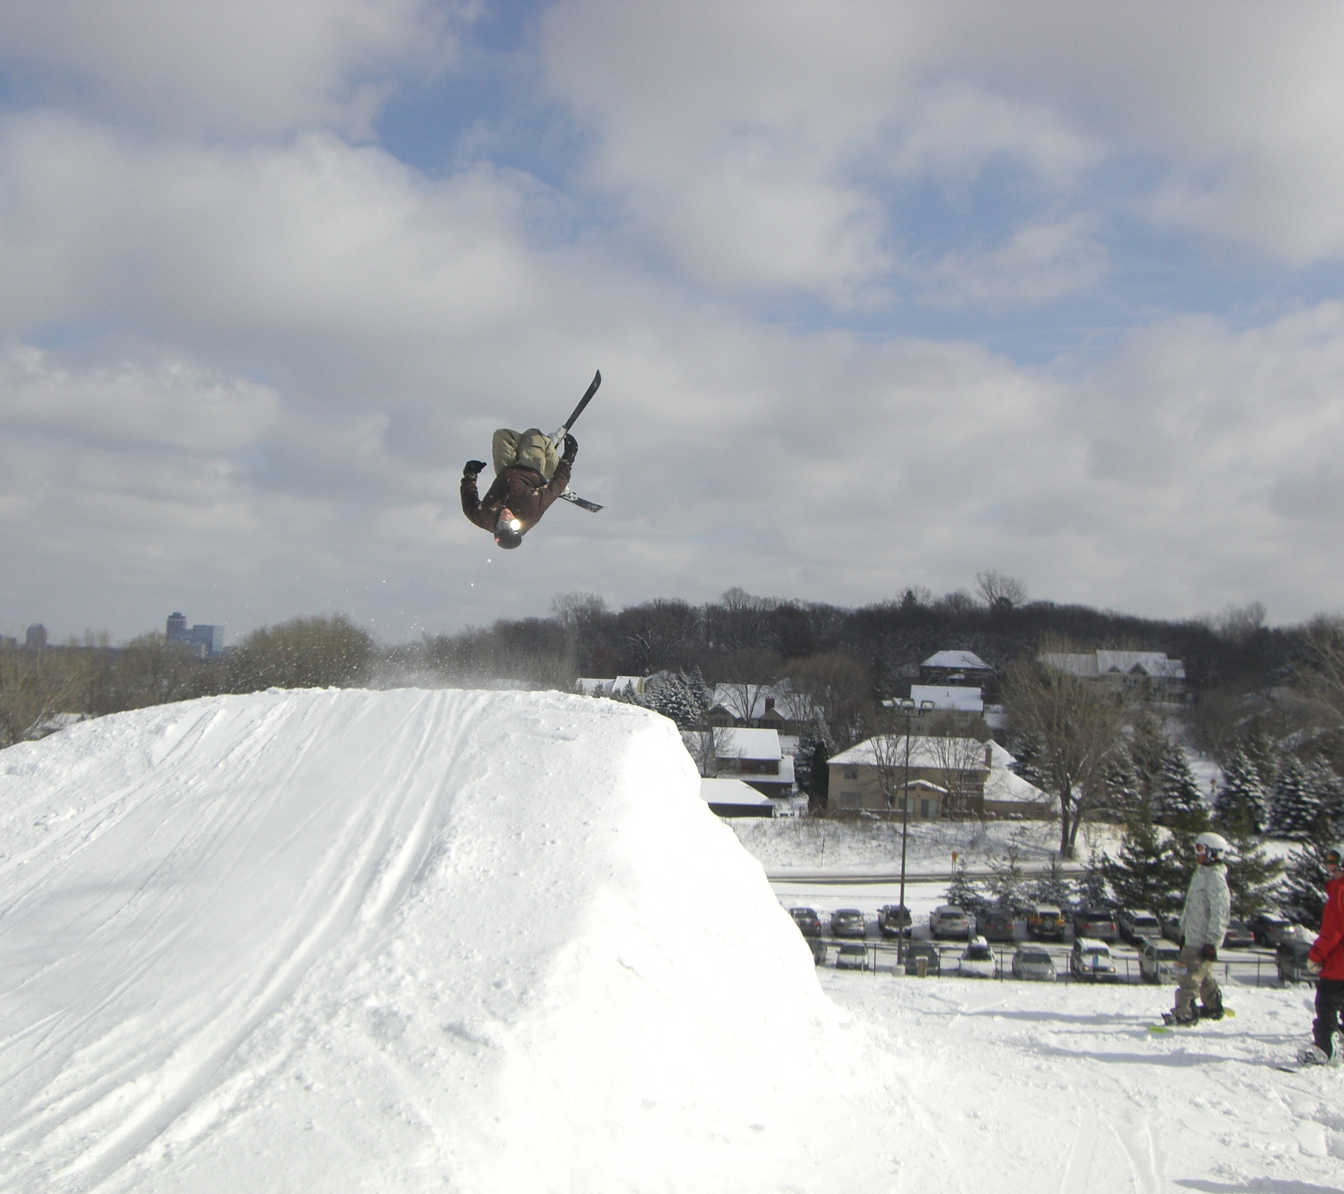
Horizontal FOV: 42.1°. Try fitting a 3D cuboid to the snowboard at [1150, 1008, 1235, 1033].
[{"bbox_3d":[4.902,3.974,16.400,0.280,0.110,1.460,0,-3,44],"label":"snowboard"}]

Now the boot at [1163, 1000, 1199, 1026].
[{"bbox_3d":[4.733,3.851,16.200,0.320,0.270,0.130,1,-2,25],"label":"boot"}]

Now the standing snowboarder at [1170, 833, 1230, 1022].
[{"bbox_3d":[4.966,3.111,16.400,0.560,1.780,0.570,2,-2,2],"label":"standing snowboarder"}]

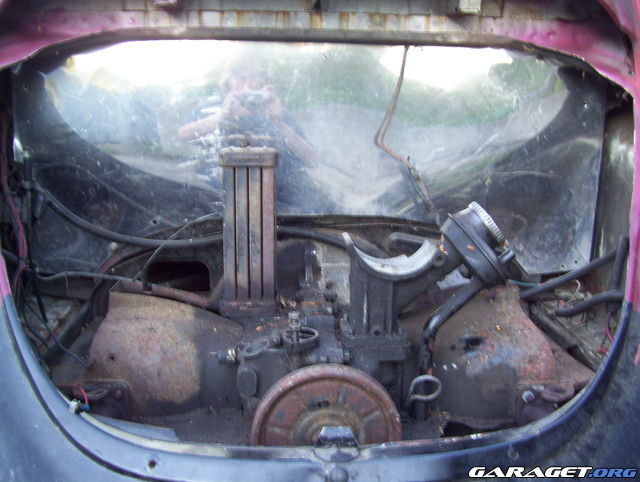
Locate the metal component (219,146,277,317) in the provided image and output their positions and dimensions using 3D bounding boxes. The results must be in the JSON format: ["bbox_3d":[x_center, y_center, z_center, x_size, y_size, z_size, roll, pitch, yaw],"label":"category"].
[{"bbox_3d":[-0.103,-0.019,0.961,0.079,0.236,0.075,-1,10,-5],"label":"metal component"}]

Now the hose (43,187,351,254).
[{"bbox_3d":[-0.180,-0.031,1.032,0.487,0.111,0.042,-1,10,-5],"label":"hose"}]

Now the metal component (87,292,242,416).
[{"bbox_3d":[-0.203,0.158,0.920,0.195,0.108,0.240,-1,10,-5],"label":"metal component"}]

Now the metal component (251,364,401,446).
[{"bbox_3d":[0.006,0.230,0.780,0.173,0.173,0.038,-1,10,-5],"label":"metal component"}]

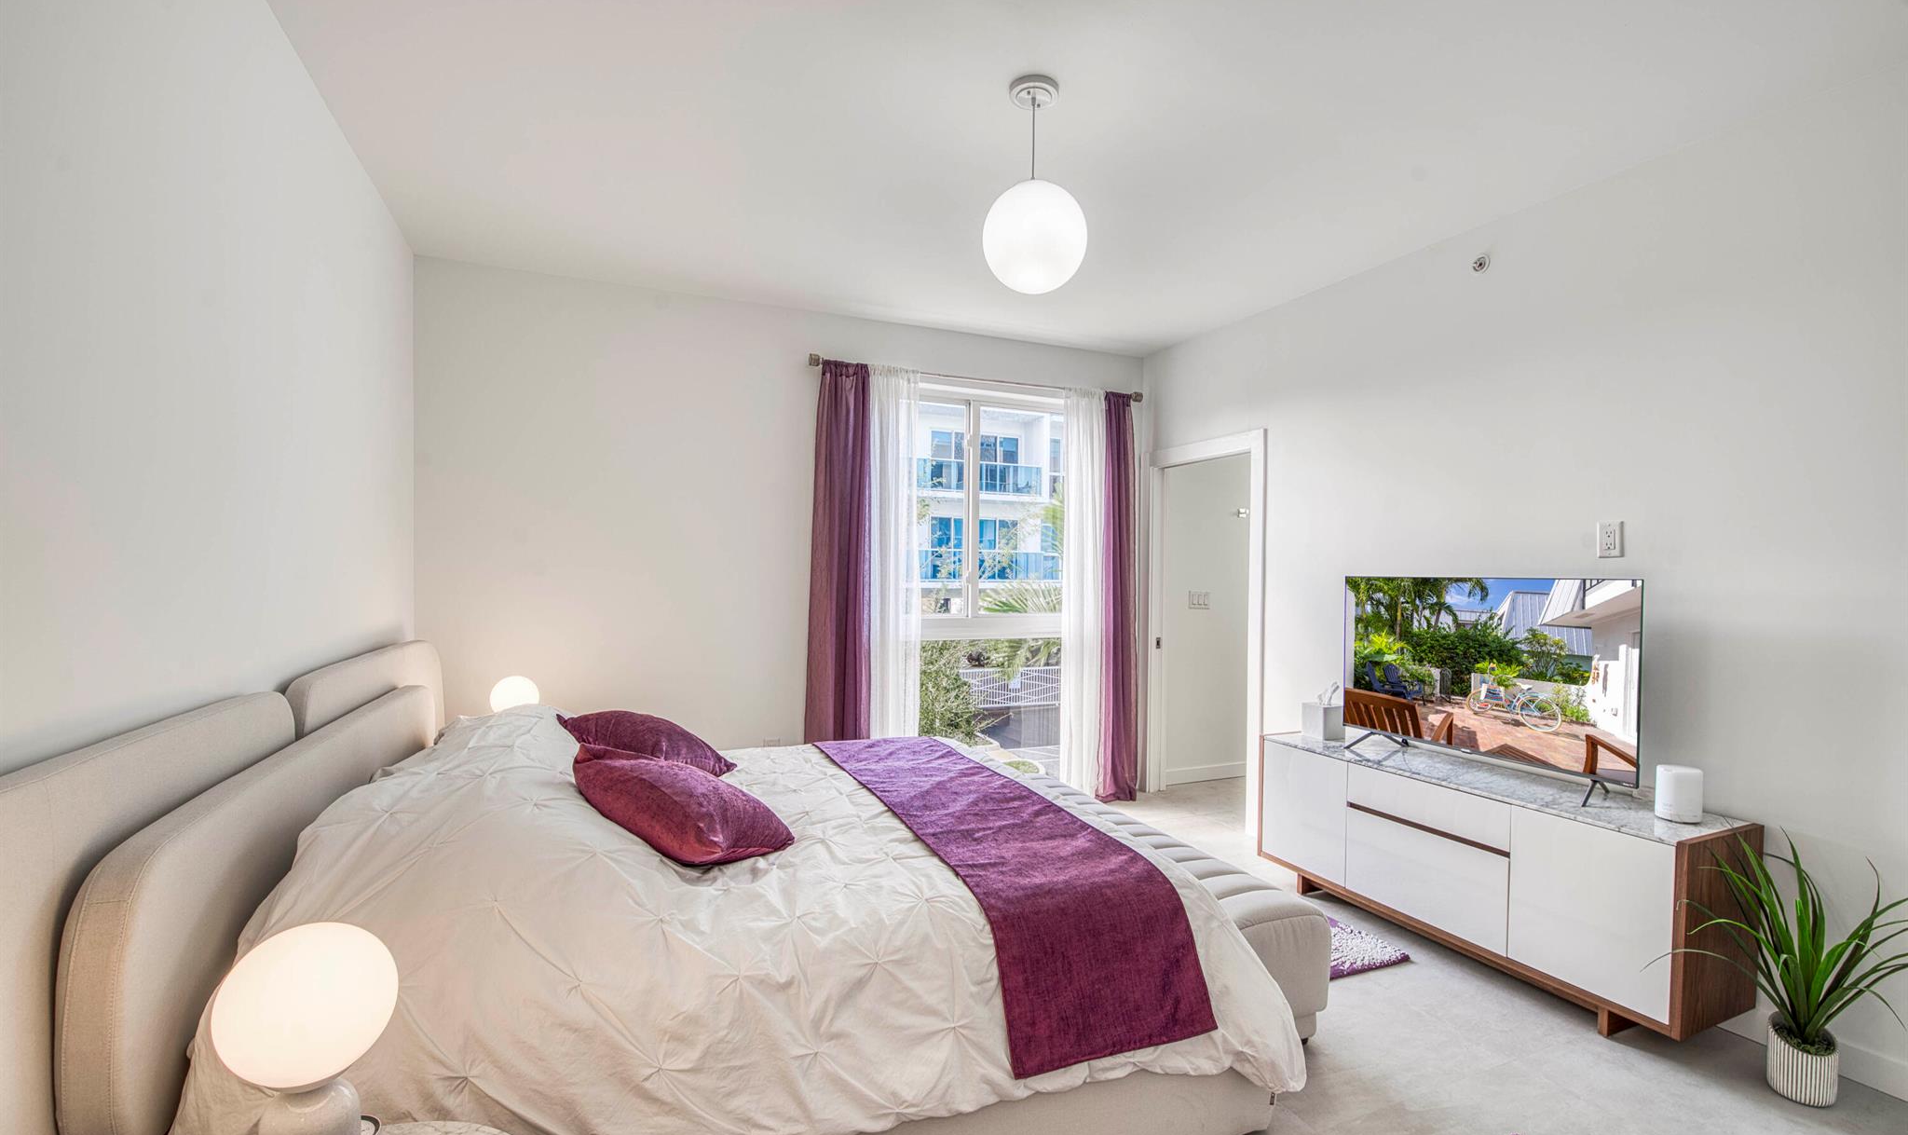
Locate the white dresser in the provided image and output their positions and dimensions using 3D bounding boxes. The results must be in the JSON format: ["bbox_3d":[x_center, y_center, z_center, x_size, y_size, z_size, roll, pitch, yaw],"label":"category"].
[{"bbox_3d":[1.886,1.086,2.973,0.425,0.650,1.530,0,0,-24],"label":"white dresser"}]

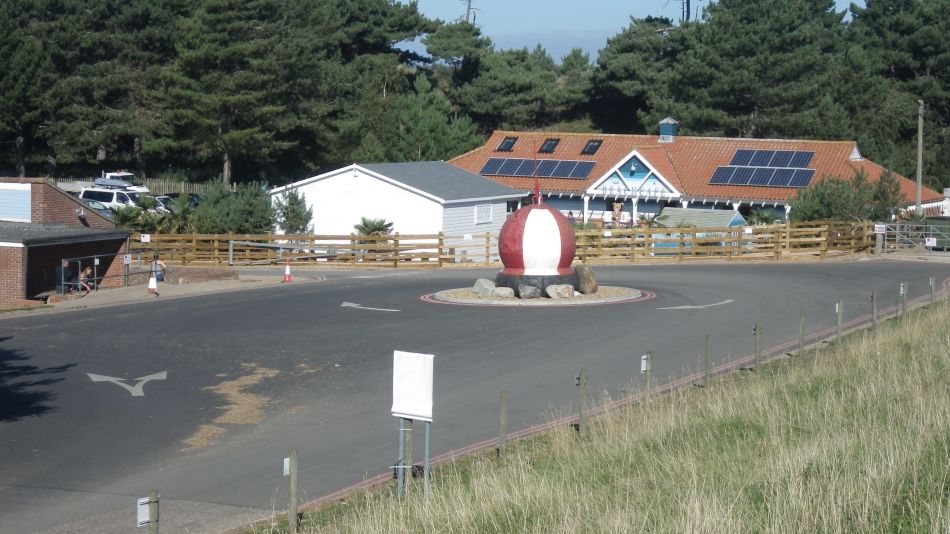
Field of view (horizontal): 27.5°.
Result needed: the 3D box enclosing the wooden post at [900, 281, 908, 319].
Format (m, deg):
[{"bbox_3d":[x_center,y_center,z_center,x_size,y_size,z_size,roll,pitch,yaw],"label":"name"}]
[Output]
[{"bbox_3d":[11.583,0.876,52.300,0.110,1.050,0.110,3,4,26],"label":"wooden post"}]

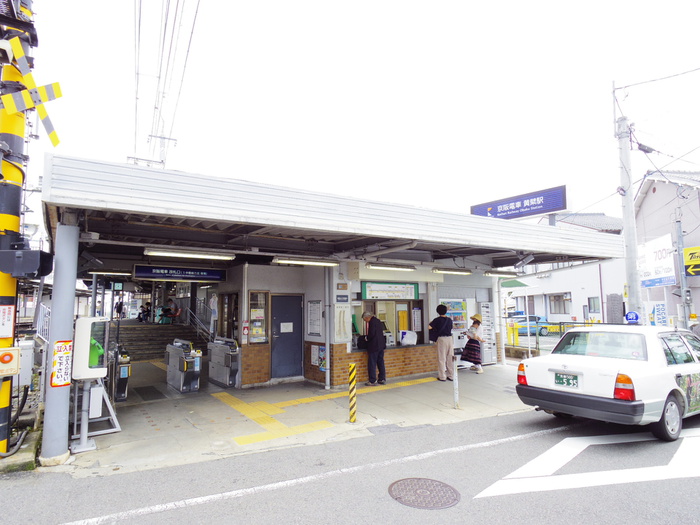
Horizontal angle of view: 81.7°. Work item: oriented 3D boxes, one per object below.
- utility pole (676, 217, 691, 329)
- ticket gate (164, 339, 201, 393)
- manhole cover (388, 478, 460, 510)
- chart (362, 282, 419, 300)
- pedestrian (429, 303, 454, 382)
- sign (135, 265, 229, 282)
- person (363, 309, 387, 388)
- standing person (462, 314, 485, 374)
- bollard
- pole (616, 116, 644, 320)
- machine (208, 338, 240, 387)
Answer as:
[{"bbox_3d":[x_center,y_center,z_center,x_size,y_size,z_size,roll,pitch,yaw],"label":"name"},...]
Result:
[{"bbox_3d":[9.487,0.797,11.460,0.120,4.118,0.120,3,-6,-34],"label":"utility pole"},{"bbox_3d":[-3.688,2.220,8.948,0.360,1.020,1.480,3,-6,-34],"label":"ticket gate"},{"bbox_3d":[0.708,2.206,3.840,0.670,0.040,0.670,0,-5,0],"label":"manhole cover"},{"bbox_3d":[0.985,0.698,9.720,1.779,0.396,0.100,3,-6,-34],"label":"chart"},{"bbox_3d":[2.125,1.862,9.449,0.540,1.737,0.360,1,-6,-17],"label":"pedestrian"},{"bbox_3d":[-3.509,0.249,8.467,1.817,0.272,0.180,3,-6,-34],"label":"sign"},{"bbox_3d":[0.541,1.899,9.003,0.500,1.605,0.460,-3,-6,21],"label":"person"},{"bbox_3d":[3.167,2.069,10.391,0.480,1.485,0.420,-3,-6,24],"label":"standing person"},{"bbox_3d":[0.046,2.007,6.246,0.095,0.884,0.095,3,-6,-34],"label":"bollard"},{"bbox_3d":[7.080,-0.513,10.144,0.270,6.520,0.270,3,-6,-34],"label":"pole"},{"bbox_3d":[-2.898,2.253,9.361,0.260,1.020,1.500,3,-6,-34],"label":"machine"}]

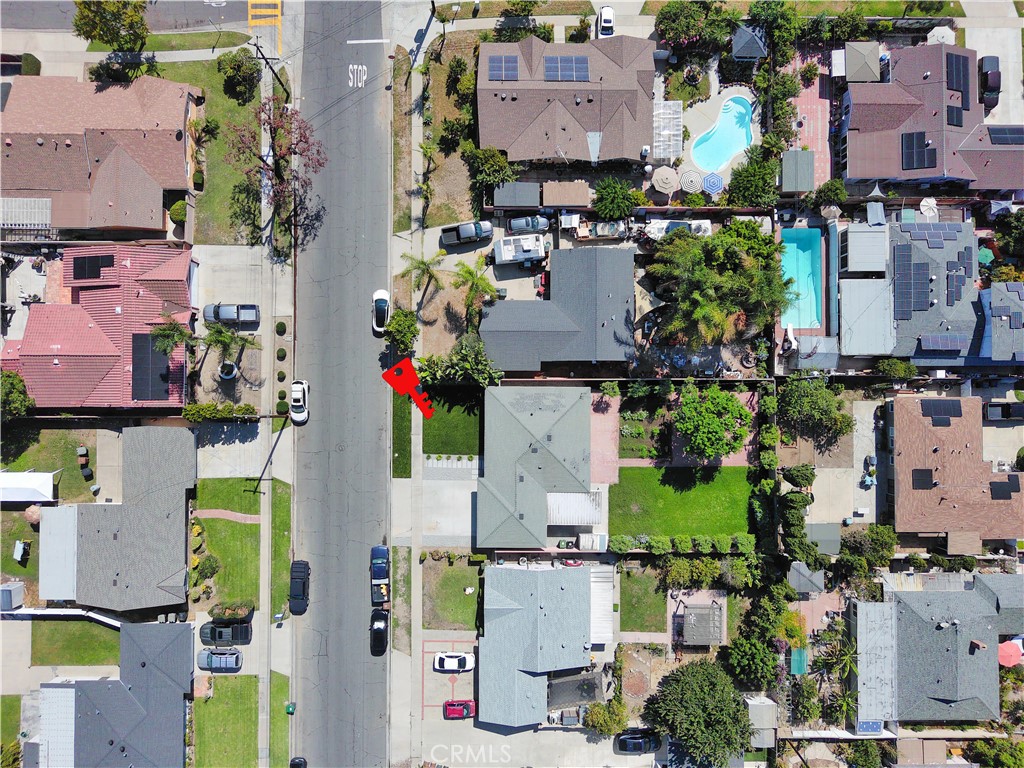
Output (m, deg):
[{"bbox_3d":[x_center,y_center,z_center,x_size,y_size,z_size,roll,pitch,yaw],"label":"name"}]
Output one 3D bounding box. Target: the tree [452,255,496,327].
[{"bbox_3d":[-3.980,-10.320,73.450,4.700,6.000,5.600,0,88,-1],"label":"tree"}]

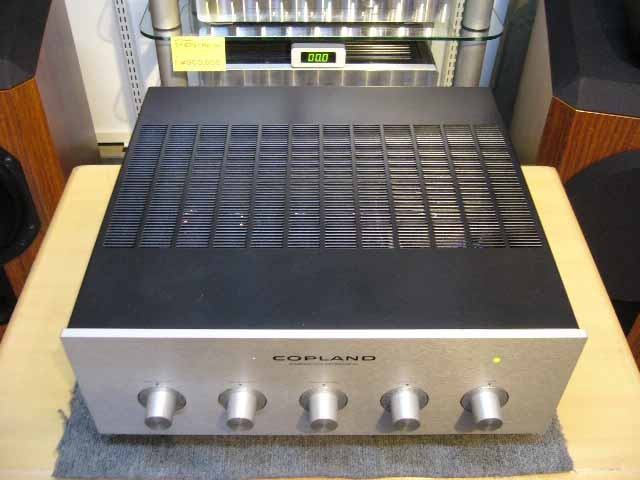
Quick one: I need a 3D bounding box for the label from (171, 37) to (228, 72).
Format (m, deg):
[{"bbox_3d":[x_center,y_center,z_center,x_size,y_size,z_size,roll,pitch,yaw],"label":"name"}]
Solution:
[{"bbox_3d":[-0.204,-0.314,1.095,0.091,0.060,0.002,0,29,-1],"label":"label"}]

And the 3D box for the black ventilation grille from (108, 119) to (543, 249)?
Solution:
[{"bbox_3d":[0.002,-0.059,0.676,0.410,0.010,0.203,0,44,-1],"label":"black ventilation grille"}]

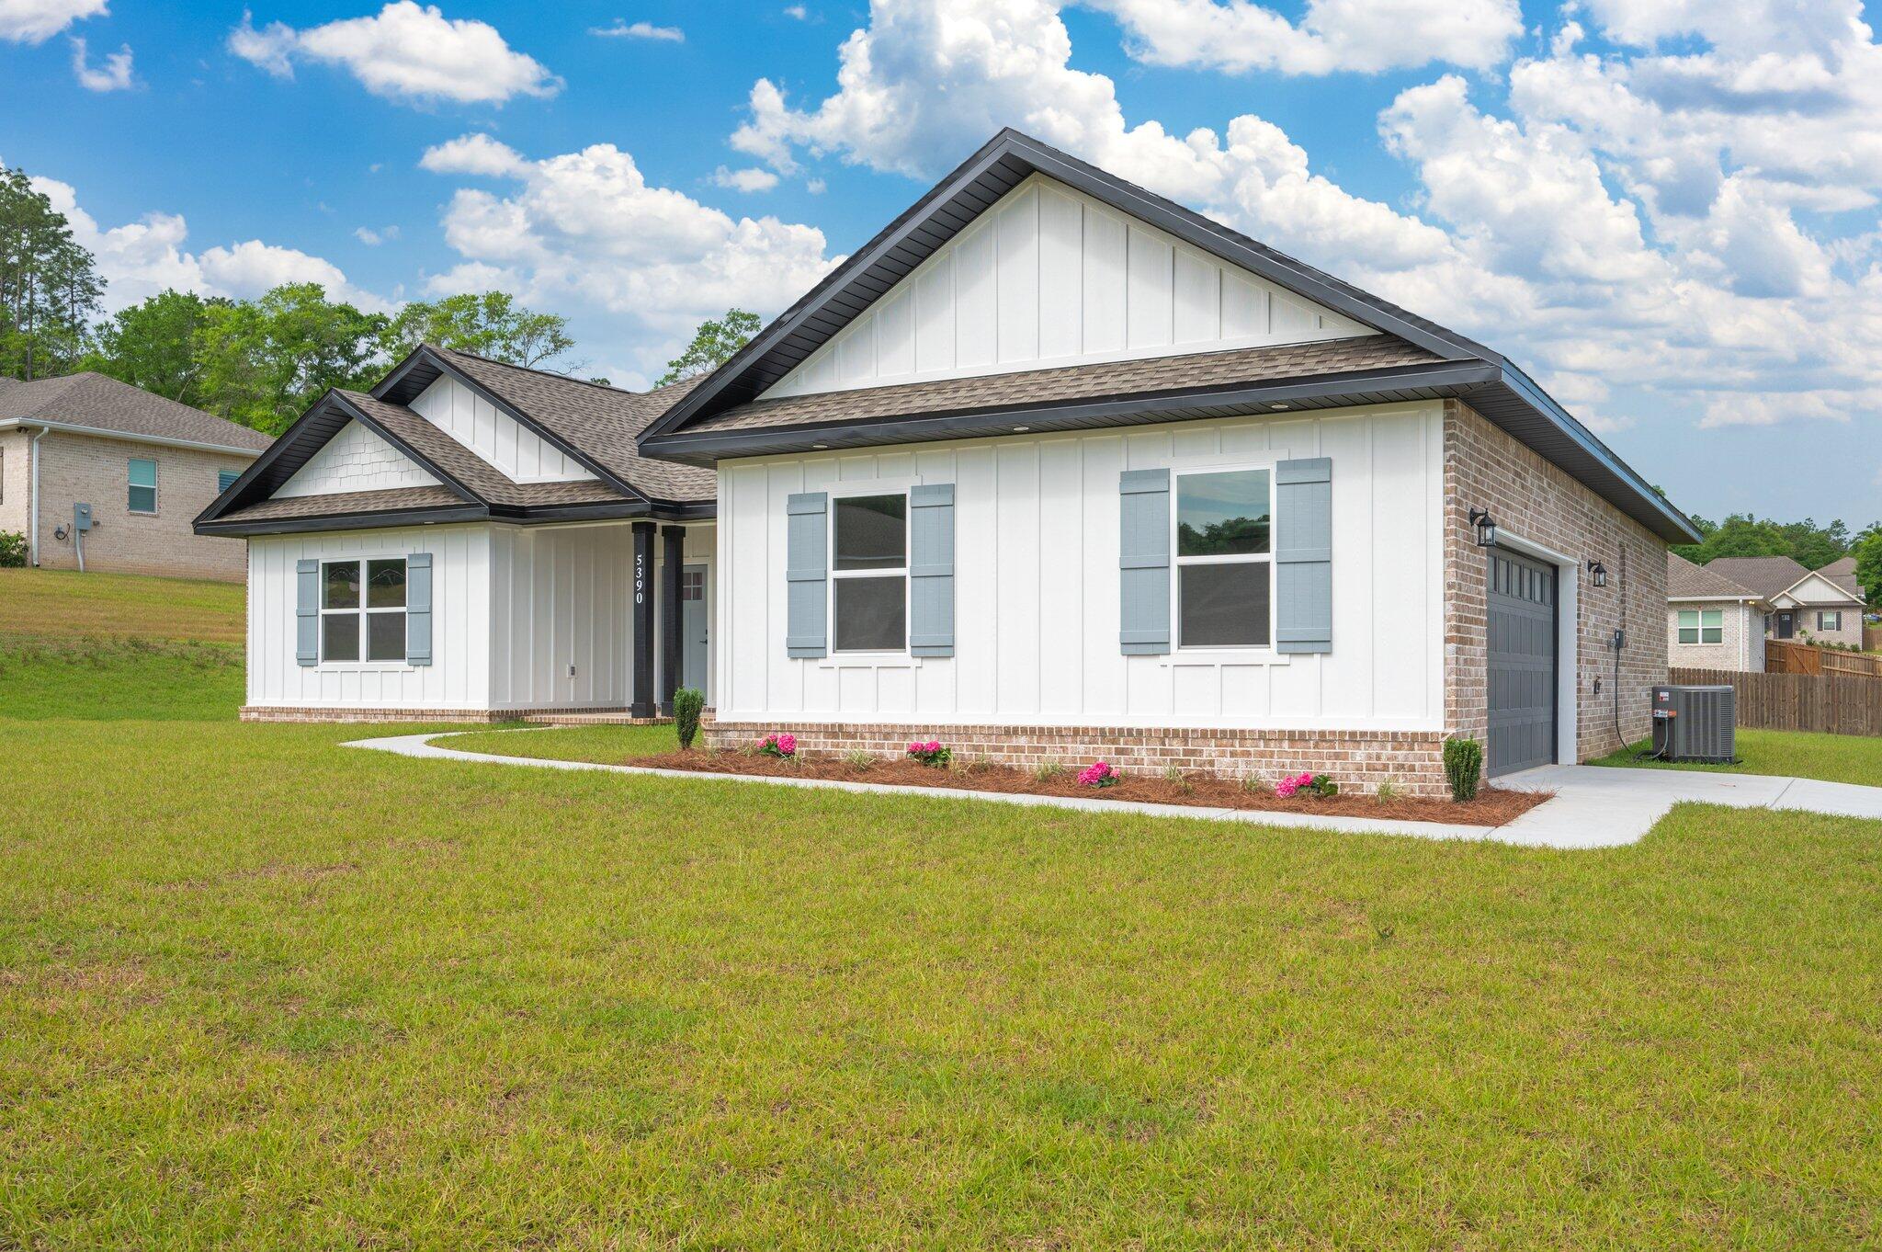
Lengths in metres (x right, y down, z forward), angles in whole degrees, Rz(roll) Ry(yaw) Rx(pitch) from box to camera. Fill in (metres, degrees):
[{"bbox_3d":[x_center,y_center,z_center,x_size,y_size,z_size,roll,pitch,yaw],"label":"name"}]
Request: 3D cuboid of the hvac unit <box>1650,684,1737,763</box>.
[{"bbox_3d":[8.787,1.144,18.299,0.810,0.869,0.810,-1,-2,30],"label":"hvac unit"}]

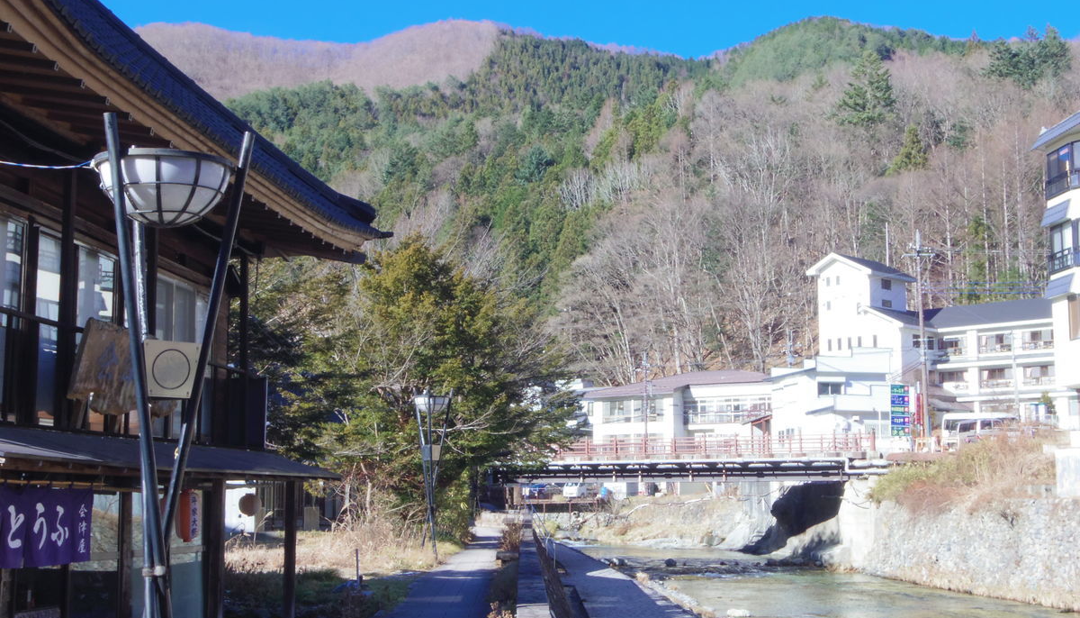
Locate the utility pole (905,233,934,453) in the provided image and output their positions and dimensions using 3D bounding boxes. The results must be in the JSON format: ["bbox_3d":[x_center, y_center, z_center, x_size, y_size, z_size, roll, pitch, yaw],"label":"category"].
[{"bbox_3d":[22.356,1.909,85.764,1.750,12.400,0.900,-1,-7,0],"label":"utility pole"}]

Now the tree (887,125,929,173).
[{"bbox_3d":[59.064,-25.169,235.000,6.400,9.000,6.400,0,-7,0],"label":"tree"}]

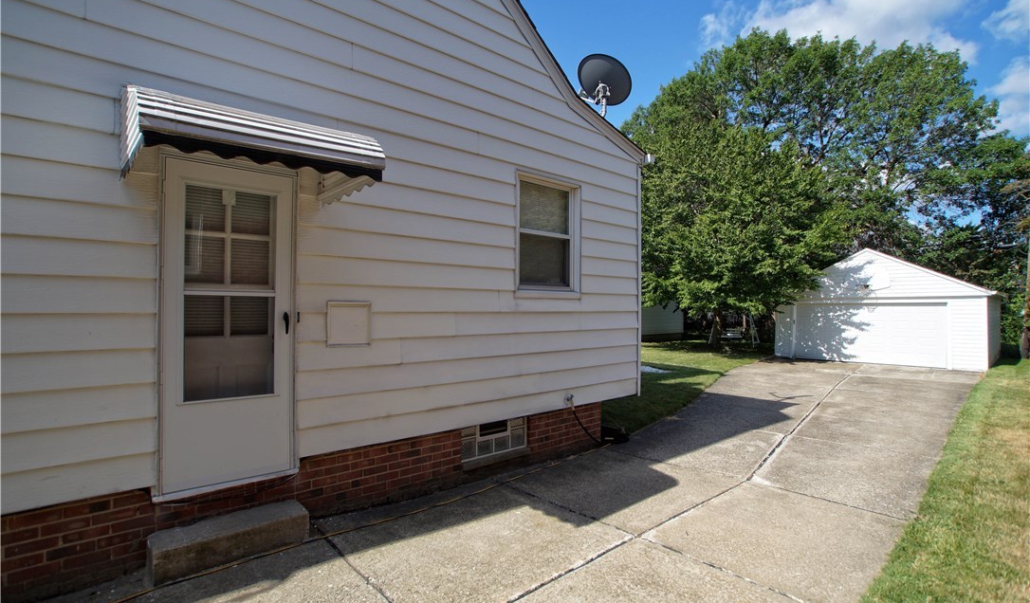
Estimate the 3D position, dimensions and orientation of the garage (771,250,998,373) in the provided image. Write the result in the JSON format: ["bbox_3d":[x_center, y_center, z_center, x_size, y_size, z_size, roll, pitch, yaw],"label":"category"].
[{"bbox_3d":[14.829,0.182,18.325,6.100,4.100,6.300,1,-1,-41],"label":"garage"}]

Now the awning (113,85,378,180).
[{"bbox_3d":[-1.491,-0.948,2.542,1.140,0.660,1.150,1,-1,-38],"label":"awning"}]

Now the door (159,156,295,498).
[{"bbox_3d":[-1.854,0.148,3.002,0.740,2.060,0.080,1,-1,-38],"label":"door"}]

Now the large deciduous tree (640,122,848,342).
[{"bbox_3d":[9.332,-3.150,20.500,10.500,10.300,11.000,1,-1,-38],"label":"large deciduous tree"}]

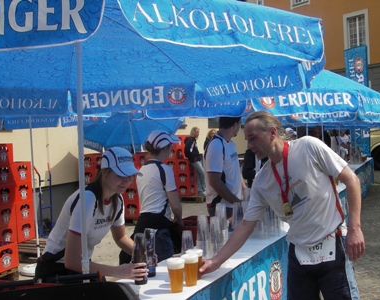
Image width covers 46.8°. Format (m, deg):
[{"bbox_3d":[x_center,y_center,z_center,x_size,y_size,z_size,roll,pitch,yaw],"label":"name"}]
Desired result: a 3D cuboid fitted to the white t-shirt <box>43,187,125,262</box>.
[{"bbox_3d":[-0.638,0.449,2.680,0.270,0.560,0.420,37,25,30],"label":"white t-shirt"}]

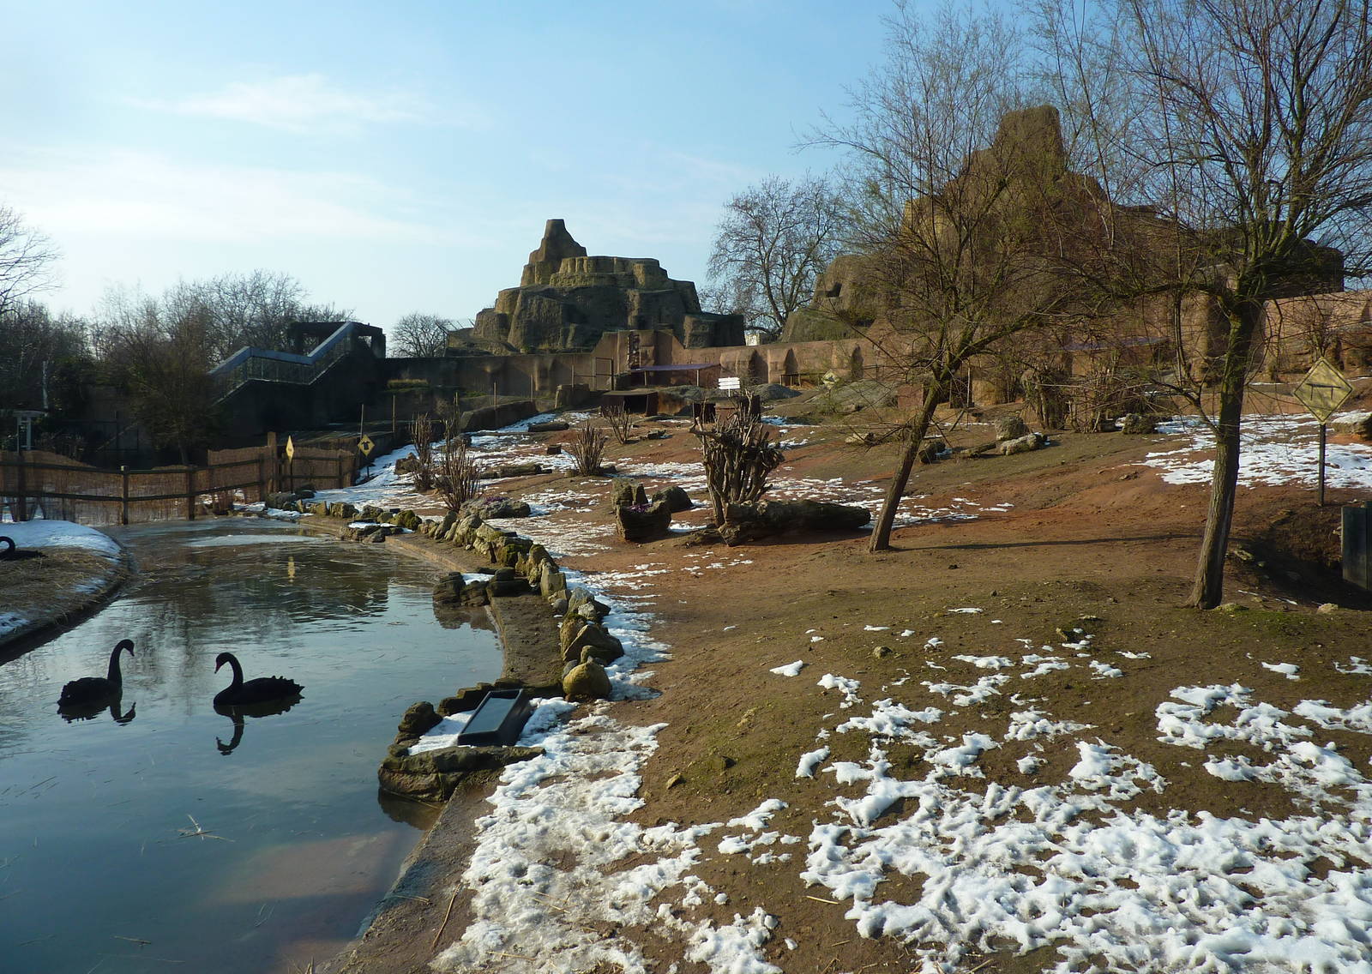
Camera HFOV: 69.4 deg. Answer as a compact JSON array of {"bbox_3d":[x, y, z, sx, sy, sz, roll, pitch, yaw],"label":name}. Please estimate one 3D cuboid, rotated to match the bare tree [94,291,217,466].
[{"bbox_3d":[-22.956,-4.884,43.000,5.000,7.600,4.800,0,3,0],"label":"bare tree"}]

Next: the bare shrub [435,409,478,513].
[{"bbox_3d":[-4.699,-0.527,20.300,0.900,2.100,0.850,0,3,0],"label":"bare shrub"}]

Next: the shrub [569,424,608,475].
[{"bbox_3d":[-2.412,-0.941,24.500,0.980,1.270,0.950,0,3,0],"label":"shrub"}]

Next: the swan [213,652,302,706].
[{"bbox_3d":[-3.738,1.680,8.650,0.780,0.450,0.350,-2,3,-30],"label":"swan"}]

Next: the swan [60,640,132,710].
[{"bbox_3d":[-5.216,1.623,8.750,0.340,0.480,0.760,1,3,18],"label":"swan"}]

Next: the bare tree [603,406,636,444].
[{"bbox_3d":[-2.079,-1.962,31.000,0.970,1.210,0.930,0,3,0],"label":"bare tree"}]

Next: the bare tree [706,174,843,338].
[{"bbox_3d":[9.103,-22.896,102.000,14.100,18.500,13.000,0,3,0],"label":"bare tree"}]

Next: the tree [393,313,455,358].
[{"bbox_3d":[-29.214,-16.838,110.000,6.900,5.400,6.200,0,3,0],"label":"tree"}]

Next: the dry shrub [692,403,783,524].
[{"bbox_3d":[0.794,-0.364,15.300,1.410,1.870,1.300,0,3,0],"label":"dry shrub"}]

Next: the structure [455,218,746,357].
[{"bbox_3d":[-6.114,-14.448,72.000,20.000,9.600,15.000,0,3,0],"label":"structure"}]

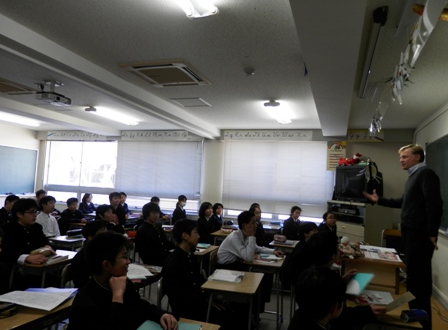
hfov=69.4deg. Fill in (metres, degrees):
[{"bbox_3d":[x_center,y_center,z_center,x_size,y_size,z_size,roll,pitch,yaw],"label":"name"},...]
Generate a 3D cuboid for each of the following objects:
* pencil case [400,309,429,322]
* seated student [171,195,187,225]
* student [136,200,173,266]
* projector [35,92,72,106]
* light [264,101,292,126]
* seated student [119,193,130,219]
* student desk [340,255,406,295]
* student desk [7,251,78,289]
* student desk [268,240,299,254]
[{"bbox_3d":[1.211,0.952,2.048,0.190,0.058,0.062,4,-4,-18],"label":"pencil case"},{"bbox_3d":[-0.839,1.246,6.433,0.660,1.210,0.450,1,-4,31],"label":"seated student"},{"bbox_3d":[-0.841,1.092,4.075,0.680,1.220,0.470,1,-4,29],"label":"student"},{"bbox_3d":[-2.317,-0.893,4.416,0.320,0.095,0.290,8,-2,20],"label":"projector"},{"bbox_3d":[0.961,-0.875,5.571,0.240,0.120,1.240,2,-5,20],"label":"light"},{"bbox_3d":[-2.333,1.300,7.686,0.680,1.265,0.430,2,-5,16],"label":"seated student"},{"bbox_3d":[1.766,1.476,3.997,0.620,0.760,1.220,2,-5,20],"label":"student desk"},{"bbox_3d":[-1.637,1.245,3.091,0.420,0.710,0.630,2,-5,16],"label":"student desk"},{"bbox_3d":[0.852,1.476,4.619,0.410,0.700,0.610,2,-4,16],"label":"student desk"}]

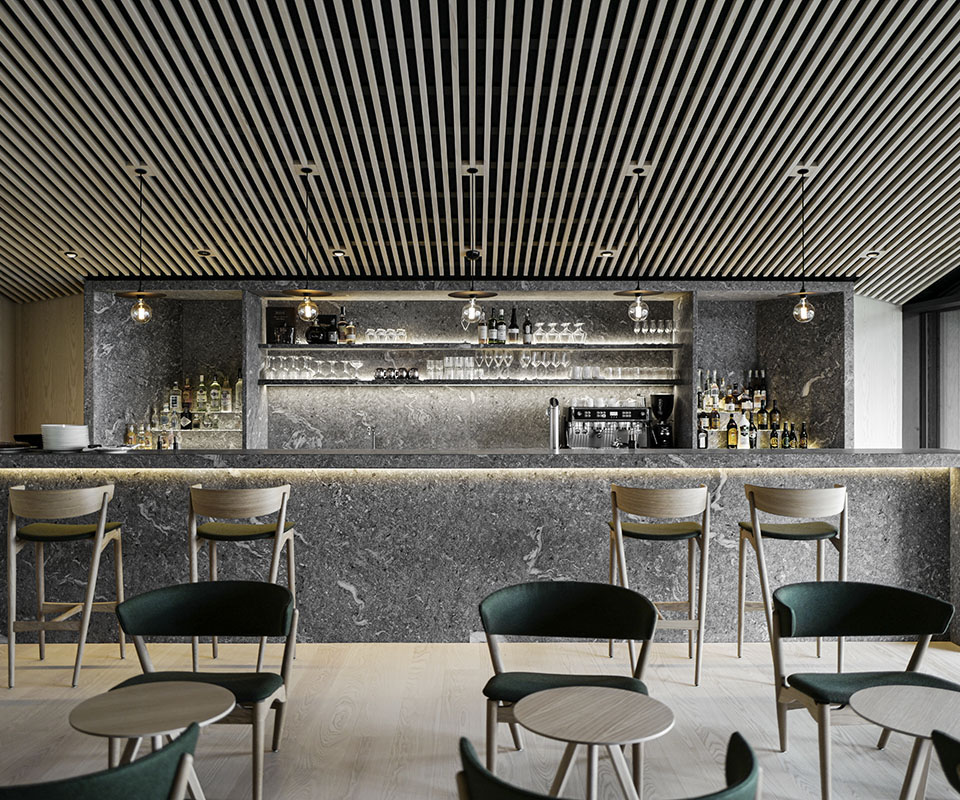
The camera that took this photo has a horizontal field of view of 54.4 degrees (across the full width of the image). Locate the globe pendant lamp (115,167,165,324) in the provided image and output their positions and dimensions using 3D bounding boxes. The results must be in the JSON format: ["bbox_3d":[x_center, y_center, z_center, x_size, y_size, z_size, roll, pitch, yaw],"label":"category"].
[{"bbox_3d":[-2.018,-0.916,5.560,0.297,0.920,0.297,0,0,0],"label":"globe pendant lamp"}]

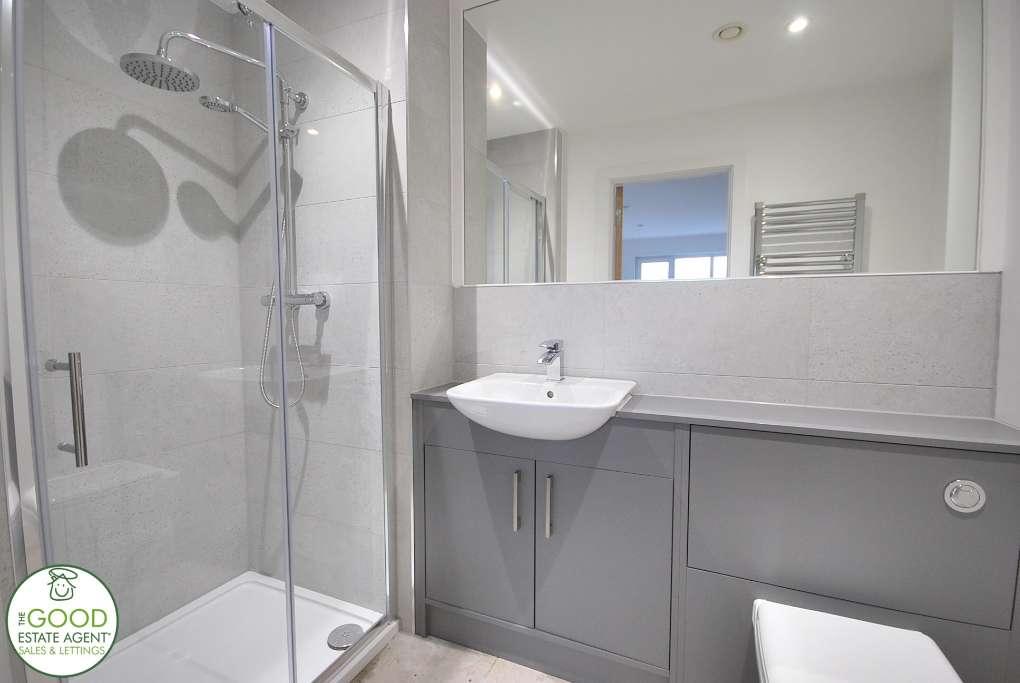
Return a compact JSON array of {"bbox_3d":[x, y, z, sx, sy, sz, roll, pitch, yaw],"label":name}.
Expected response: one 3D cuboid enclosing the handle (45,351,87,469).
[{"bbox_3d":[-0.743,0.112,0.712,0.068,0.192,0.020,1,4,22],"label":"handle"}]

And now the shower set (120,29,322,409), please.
[{"bbox_3d":[-0.893,-0.346,1.390,0.425,1.220,0.475,1,4,22],"label":"shower set"}]

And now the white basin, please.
[{"bbox_3d":[0.099,0.221,1.298,0.505,0.157,0.455,1,4,22],"label":"white basin"}]

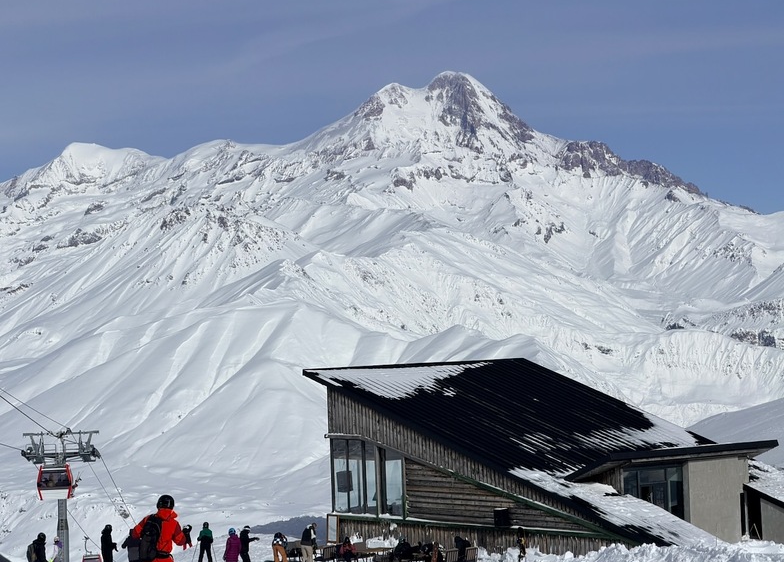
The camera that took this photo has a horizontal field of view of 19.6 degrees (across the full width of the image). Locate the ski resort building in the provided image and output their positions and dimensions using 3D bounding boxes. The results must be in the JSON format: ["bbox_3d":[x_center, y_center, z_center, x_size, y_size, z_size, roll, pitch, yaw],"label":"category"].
[{"bbox_3d":[8.551,6.906,89.811,13.900,7.450,20.900,-1,-1,-42],"label":"ski resort building"}]

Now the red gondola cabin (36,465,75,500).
[{"bbox_3d":[-21.402,12.805,144.000,2.200,2.250,2.100,-2,-1,-3],"label":"red gondola cabin"}]

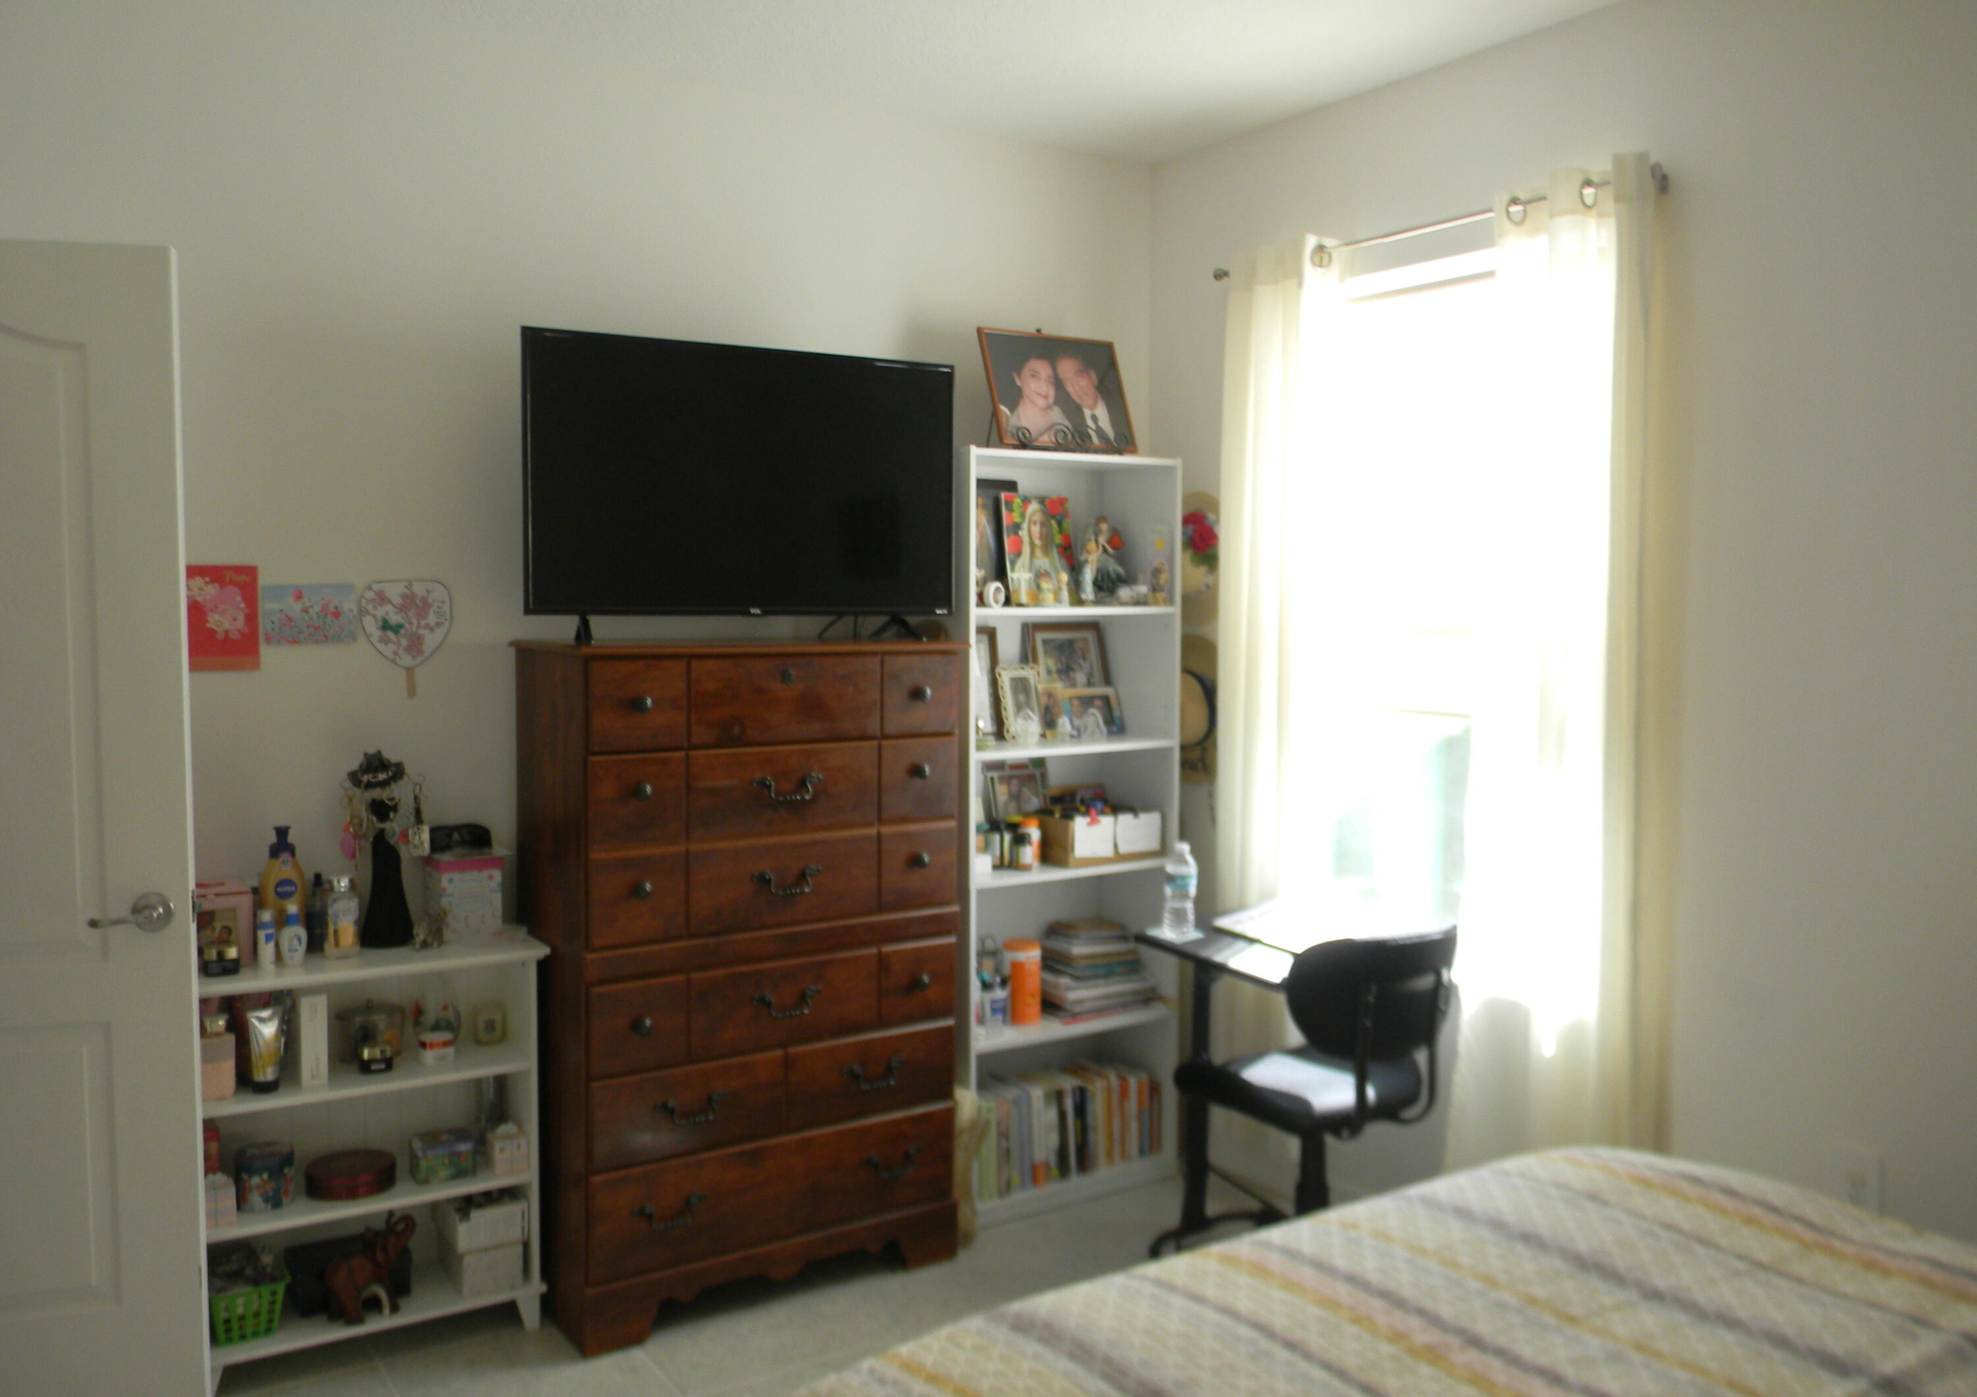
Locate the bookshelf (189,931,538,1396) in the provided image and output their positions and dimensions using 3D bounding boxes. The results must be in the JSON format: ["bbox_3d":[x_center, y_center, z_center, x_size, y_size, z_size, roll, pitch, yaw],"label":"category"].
[{"bbox_3d":[-1.204,0.870,3.082,0.653,0.762,0.303,-2,6,-32],"label":"bookshelf"}]

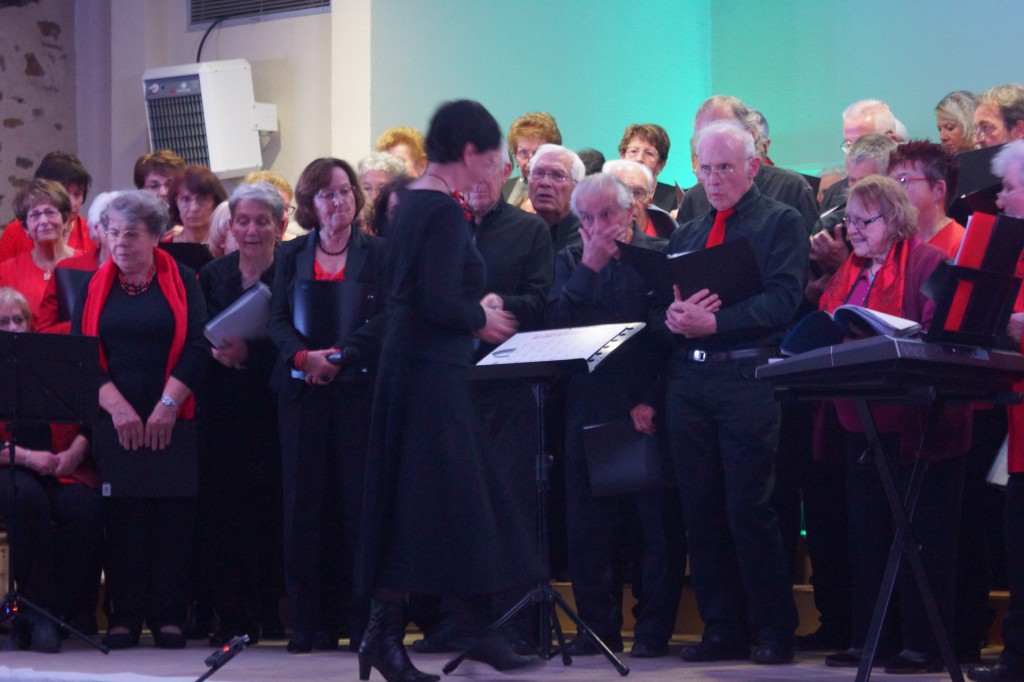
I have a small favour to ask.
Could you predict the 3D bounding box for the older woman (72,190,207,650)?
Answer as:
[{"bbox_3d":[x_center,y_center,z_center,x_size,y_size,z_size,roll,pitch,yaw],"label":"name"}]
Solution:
[{"bbox_3d":[-1.295,0.261,7.440,0.470,1.580,0.360,-1,-3,7],"label":"older woman"}]

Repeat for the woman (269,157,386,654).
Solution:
[{"bbox_3d":[-0.624,0.205,7.263,0.460,1.674,0.350,0,-3,-7],"label":"woman"}]

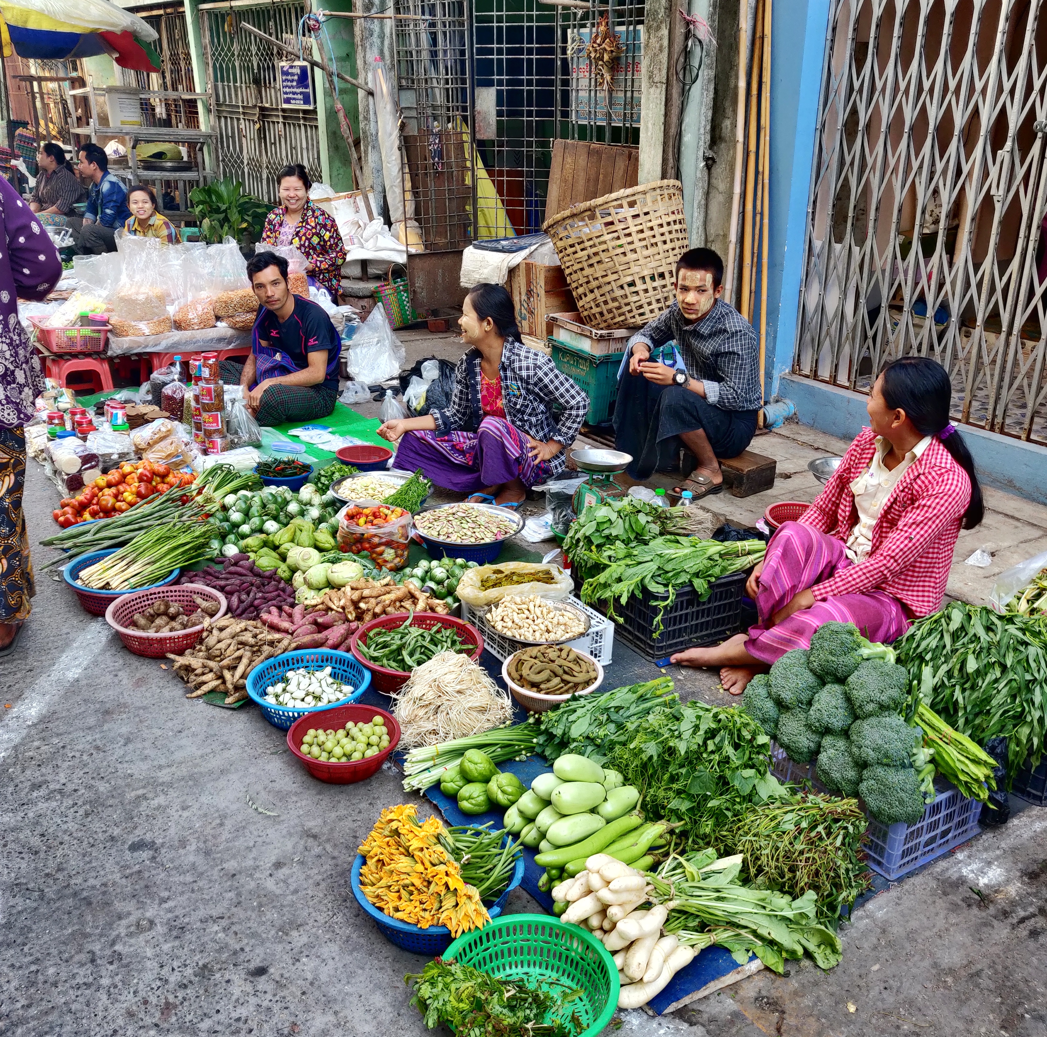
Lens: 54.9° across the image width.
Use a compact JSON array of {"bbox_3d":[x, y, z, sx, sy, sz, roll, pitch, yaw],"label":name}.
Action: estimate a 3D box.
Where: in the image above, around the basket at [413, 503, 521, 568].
[{"bbox_3d":[-0.187,0.061,3.541,0.370,0.120,0.370,0,23,0],"label":"basket"}]

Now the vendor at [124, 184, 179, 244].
[{"bbox_3d":[-2.473,-1.865,6.862,0.500,0.820,0.580,2,25,6],"label":"vendor"}]

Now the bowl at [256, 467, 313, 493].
[{"bbox_3d":[-0.959,-0.161,4.054,0.245,0.090,0.245,-1,25,0],"label":"bowl"}]

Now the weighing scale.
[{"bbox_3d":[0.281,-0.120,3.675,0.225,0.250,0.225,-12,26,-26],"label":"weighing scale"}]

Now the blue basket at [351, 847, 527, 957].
[{"bbox_3d":[-0.163,0.723,1.948,0.328,0.100,0.328,0,23,0],"label":"blue basket"}]

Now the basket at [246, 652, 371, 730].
[{"bbox_3d":[-0.549,0.457,2.632,0.310,0.105,0.310,0,23,0],"label":"basket"}]

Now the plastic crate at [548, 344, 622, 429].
[{"bbox_3d":[0.502,-0.717,4.977,0.580,0.320,0.420,-12,26,-26],"label":"plastic crate"}]

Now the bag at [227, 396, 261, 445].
[{"bbox_3d":[-1.227,-0.447,4.360,0.155,0.195,0.130,-7,26,-14],"label":"bag"}]

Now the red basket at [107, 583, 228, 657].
[{"bbox_3d":[-1.023,0.301,2.913,0.333,0.095,0.333,0,23,0],"label":"red basket"}]

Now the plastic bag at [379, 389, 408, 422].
[{"bbox_3d":[-0.643,-0.572,4.971,0.135,0.170,0.125,4,23,10],"label":"plastic bag"}]

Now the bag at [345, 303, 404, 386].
[{"bbox_3d":[-0.758,-0.912,5.118,0.300,0.370,0.240,-5,26,-9],"label":"bag"}]

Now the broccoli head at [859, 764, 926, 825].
[{"bbox_3d":[0.734,0.547,2.004,0.130,0.125,0.130,-17,30,-31],"label":"broccoli head"}]

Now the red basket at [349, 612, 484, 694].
[{"bbox_3d":[-0.282,0.388,2.699,0.350,0.115,0.350,0,26,0],"label":"red basket"}]

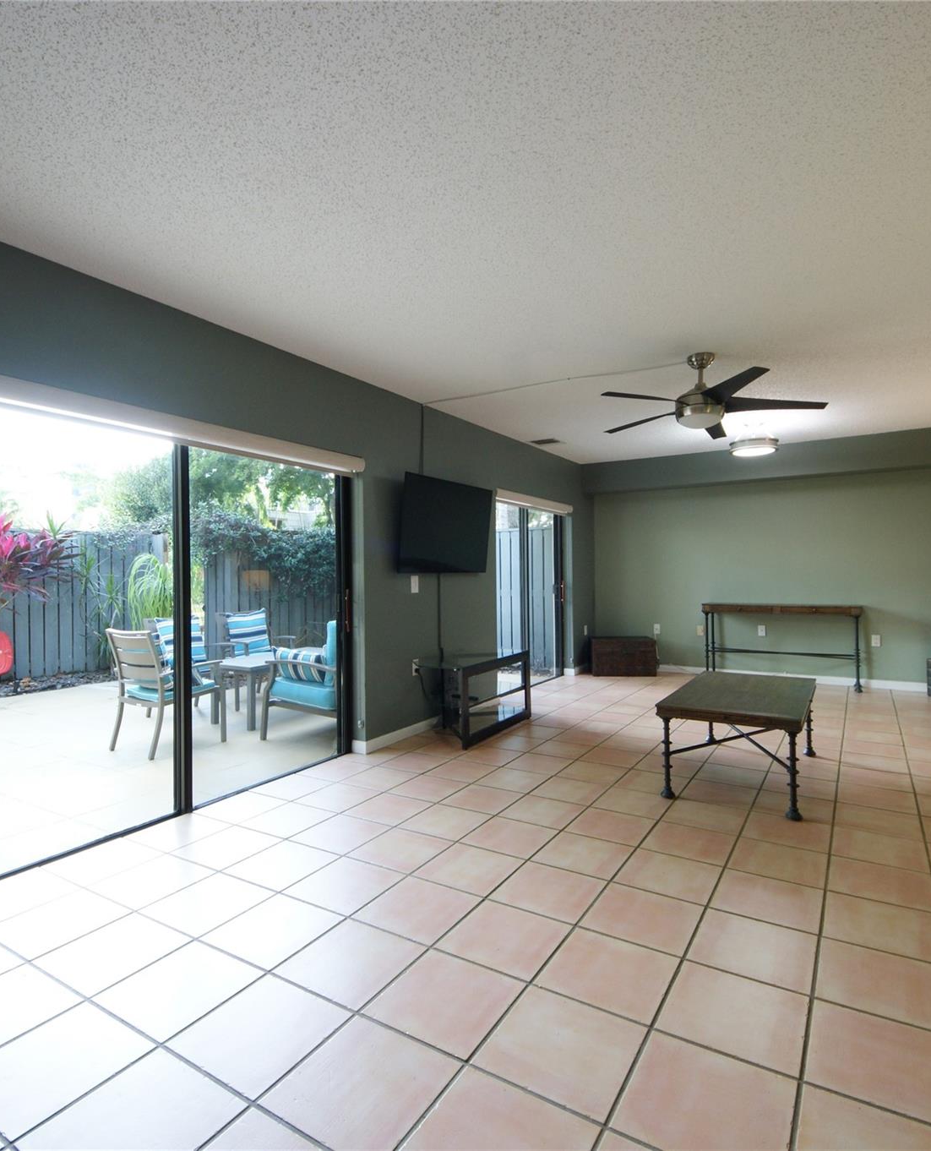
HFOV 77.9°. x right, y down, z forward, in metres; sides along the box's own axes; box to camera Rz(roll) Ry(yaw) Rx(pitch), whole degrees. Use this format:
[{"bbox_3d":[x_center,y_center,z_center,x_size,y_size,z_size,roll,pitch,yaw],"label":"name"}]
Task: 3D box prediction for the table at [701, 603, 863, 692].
[{"bbox_3d":[3.344,0.735,6.150,1.460,0.820,0.370,0,0,31],"label":"table"}]

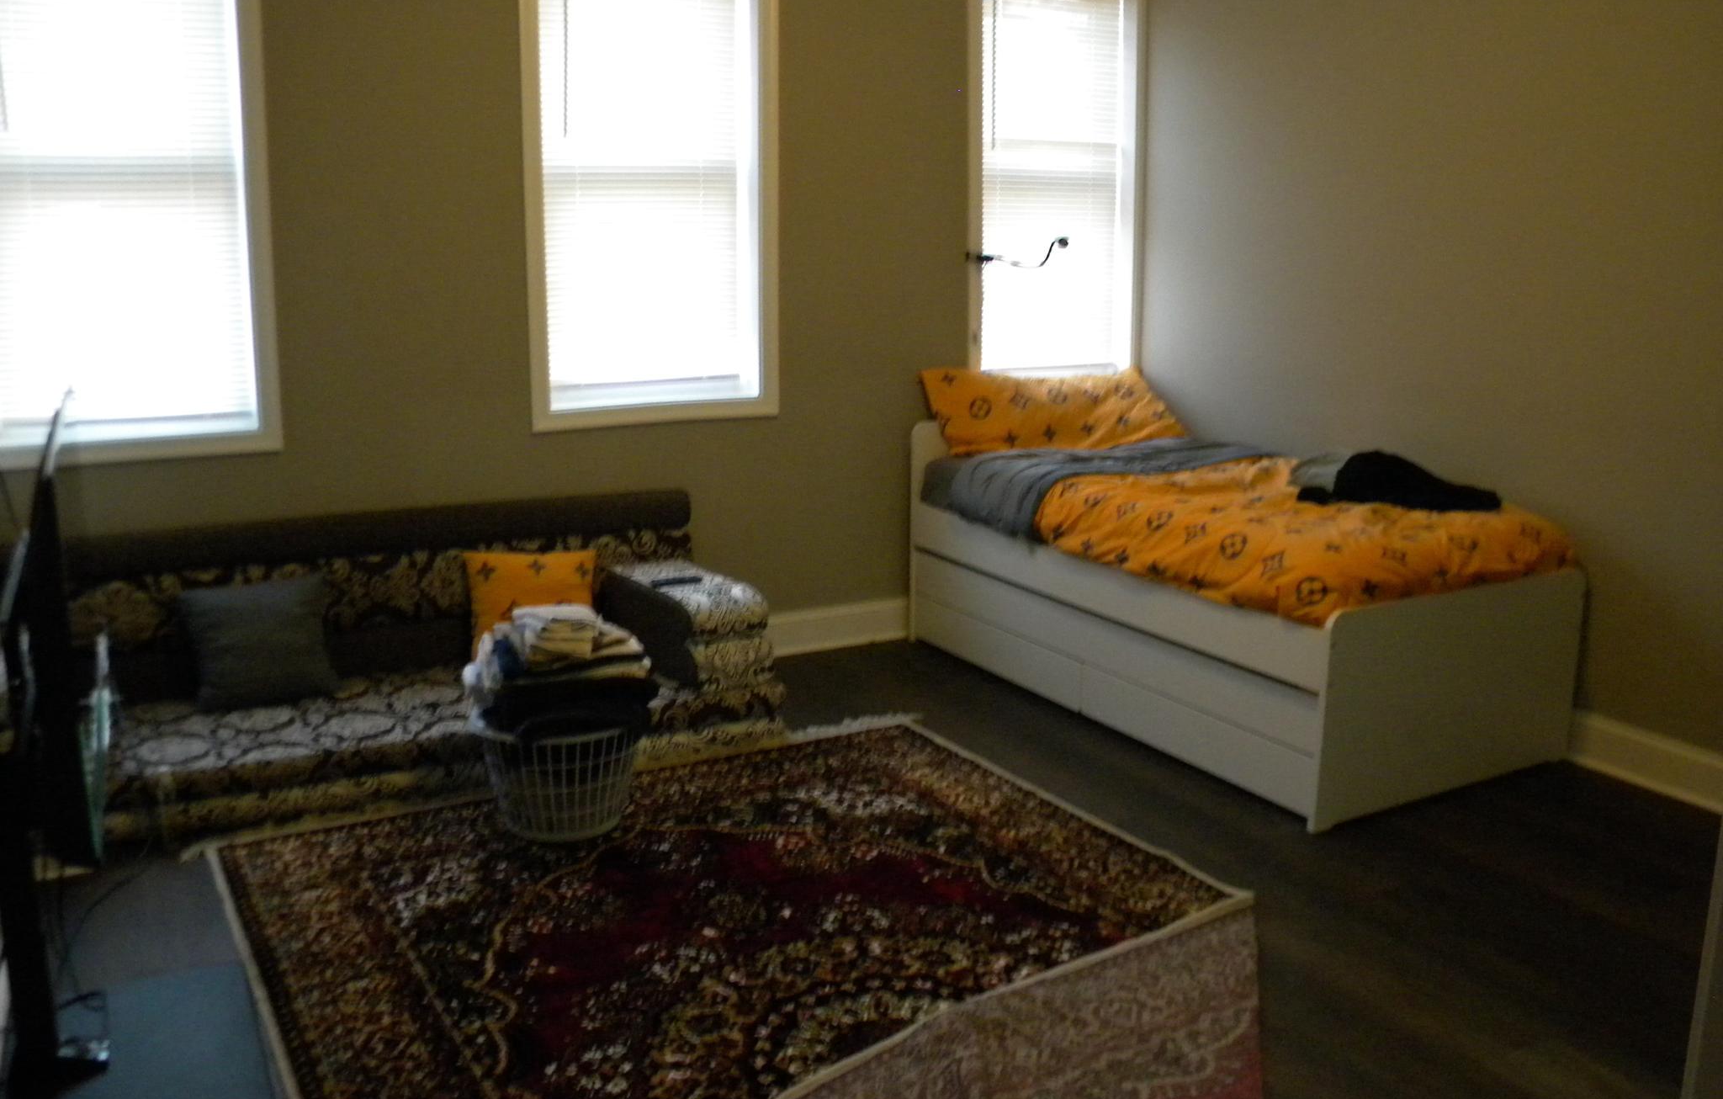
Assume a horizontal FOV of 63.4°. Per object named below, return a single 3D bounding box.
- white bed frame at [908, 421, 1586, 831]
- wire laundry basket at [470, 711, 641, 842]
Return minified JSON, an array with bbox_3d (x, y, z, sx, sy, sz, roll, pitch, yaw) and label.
[{"bbox_3d":[1.120,0.019,4.543,1.035,0.950,1.970,-7,14,-29],"label":"white bed frame"},{"bbox_3d":[-0.772,0.558,3.570,0.425,0.275,0.420,0,12,0],"label":"wire laundry basket"}]

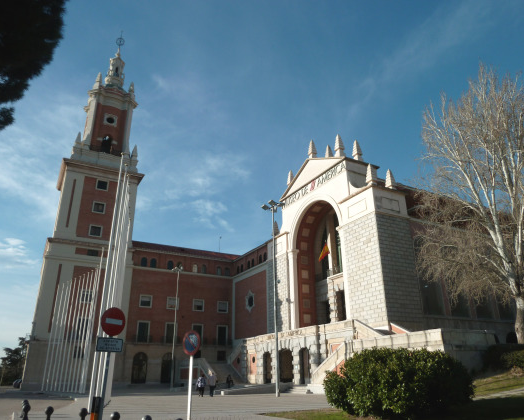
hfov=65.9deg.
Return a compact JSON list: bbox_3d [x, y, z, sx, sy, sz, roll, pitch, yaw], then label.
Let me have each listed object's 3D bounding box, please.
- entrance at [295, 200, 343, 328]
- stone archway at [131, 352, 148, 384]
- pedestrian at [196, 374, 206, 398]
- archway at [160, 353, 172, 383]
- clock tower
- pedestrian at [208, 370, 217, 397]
[{"bbox_3d":[8.059,7.196,51.550,3.200,16.478,11.204,11,-25,-26],"label":"entrance"},{"bbox_3d":[-18.972,24.587,62.799,2.257,4.607,0.800,11,-25,-26],"label":"stone archway"},{"bbox_3d":[-4.649,13.565,31.308,0.520,1.630,0.350,-1,-22,0],"label":"pedestrian"},{"bbox_3d":[-15.152,25.267,64.737,1.999,4.605,0.800,11,-25,-26],"label":"archway"},{"bbox_3d":[-30.327,-4.518,75.072,13.123,68.841,13.123,11,-25,-26],"label":"clock tower"},{"bbox_3d":[-3.782,13.422,31.129,0.520,1.740,0.350,-1,-22,0],"label":"pedestrian"}]

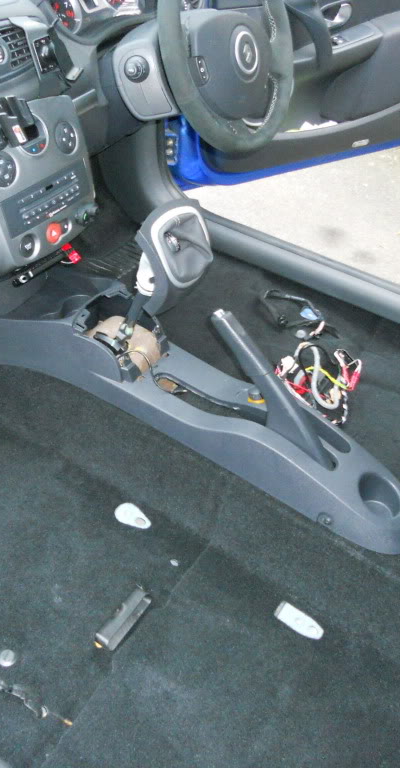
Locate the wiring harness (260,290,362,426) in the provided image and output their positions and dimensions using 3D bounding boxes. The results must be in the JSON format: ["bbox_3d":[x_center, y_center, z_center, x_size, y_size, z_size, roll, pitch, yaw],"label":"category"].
[{"bbox_3d":[0.218,-0.072,1.565,0.178,0.071,0.367,2,43,-6],"label":"wiring harness"}]

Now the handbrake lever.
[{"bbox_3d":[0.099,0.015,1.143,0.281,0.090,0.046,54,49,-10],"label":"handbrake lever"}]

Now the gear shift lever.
[{"bbox_3d":[-0.048,-0.151,1.141,0.117,0.255,0.097,37,49,9],"label":"gear shift lever"}]

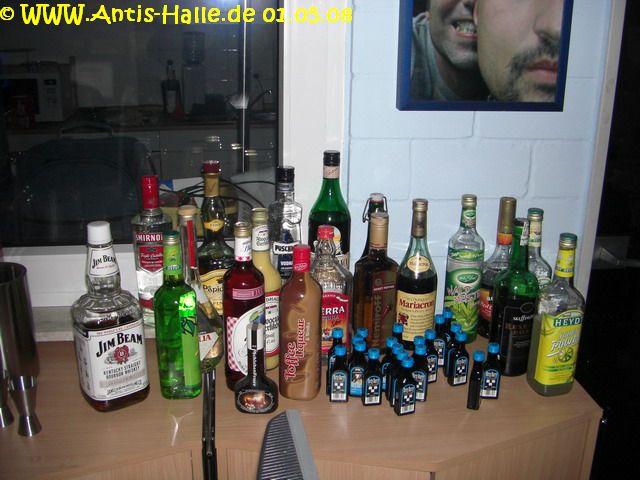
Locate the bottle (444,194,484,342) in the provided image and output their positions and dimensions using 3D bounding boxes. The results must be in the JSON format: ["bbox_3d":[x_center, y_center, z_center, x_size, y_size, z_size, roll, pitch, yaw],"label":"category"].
[{"bbox_3d":[0.301,0.059,1.445,0.075,0.296,0.075,-2,17,-8],"label":"bottle"}]

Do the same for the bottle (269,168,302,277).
[{"bbox_3d":[-0.071,0.006,1.461,0.073,0.313,0.067,0,17,-5],"label":"bottle"}]

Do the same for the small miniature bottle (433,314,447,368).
[{"bbox_3d":[0.221,0.189,1.311,0.029,0.097,0.021,-4,17,-17],"label":"small miniature bottle"}]

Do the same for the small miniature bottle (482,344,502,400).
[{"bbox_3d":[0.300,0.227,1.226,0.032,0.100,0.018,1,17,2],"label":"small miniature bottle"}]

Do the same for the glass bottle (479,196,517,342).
[{"bbox_3d":[0.372,0.056,1.427,0.078,0.288,0.078,4,18,11],"label":"glass bottle"}]

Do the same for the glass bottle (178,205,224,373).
[{"bbox_3d":[-0.231,0.088,1.271,0.102,0.306,0.102,-4,18,-15],"label":"glass bottle"}]

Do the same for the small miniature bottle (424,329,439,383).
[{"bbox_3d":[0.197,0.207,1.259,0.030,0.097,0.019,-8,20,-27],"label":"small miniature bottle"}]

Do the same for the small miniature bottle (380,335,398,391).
[{"bbox_3d":[0.124,0.217,1.224,0.030,0.097,0.019,2,18,5],"label":"small miniature bottle"}]

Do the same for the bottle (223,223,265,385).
[{"bbox_3d":[-0.137,0.116,1.244,0.075,0.294,0.075,0,17,0],"label":"bottle"}]

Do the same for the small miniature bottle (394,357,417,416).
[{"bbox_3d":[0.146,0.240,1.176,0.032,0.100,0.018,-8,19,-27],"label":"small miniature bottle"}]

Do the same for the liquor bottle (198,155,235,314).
[{"bbox_3d":[-0.214,0.004,1.428,0.084,0.332,0.084,-7,18,-24],"label":"liquor bottle"}]

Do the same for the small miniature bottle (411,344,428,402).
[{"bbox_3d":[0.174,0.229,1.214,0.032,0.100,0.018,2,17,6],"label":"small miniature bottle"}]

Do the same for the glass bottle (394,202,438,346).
[{"bbox_3d":[0.191,0.066,1.378,0.077,0.294,0.077,1,18,0],"label":"glass bottle"}]

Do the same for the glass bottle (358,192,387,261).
[{"bbox_3d":[0.118,0.044,1.508,0.072,0.287,0.072,0,17,0],"label":"glass bottle"}]

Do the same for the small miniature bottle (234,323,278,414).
[{"bbox_3d":[-0.107,0.210,1.180,0.073,0.152,0.048,2,17,6],"label":"small miniature bottle"}]

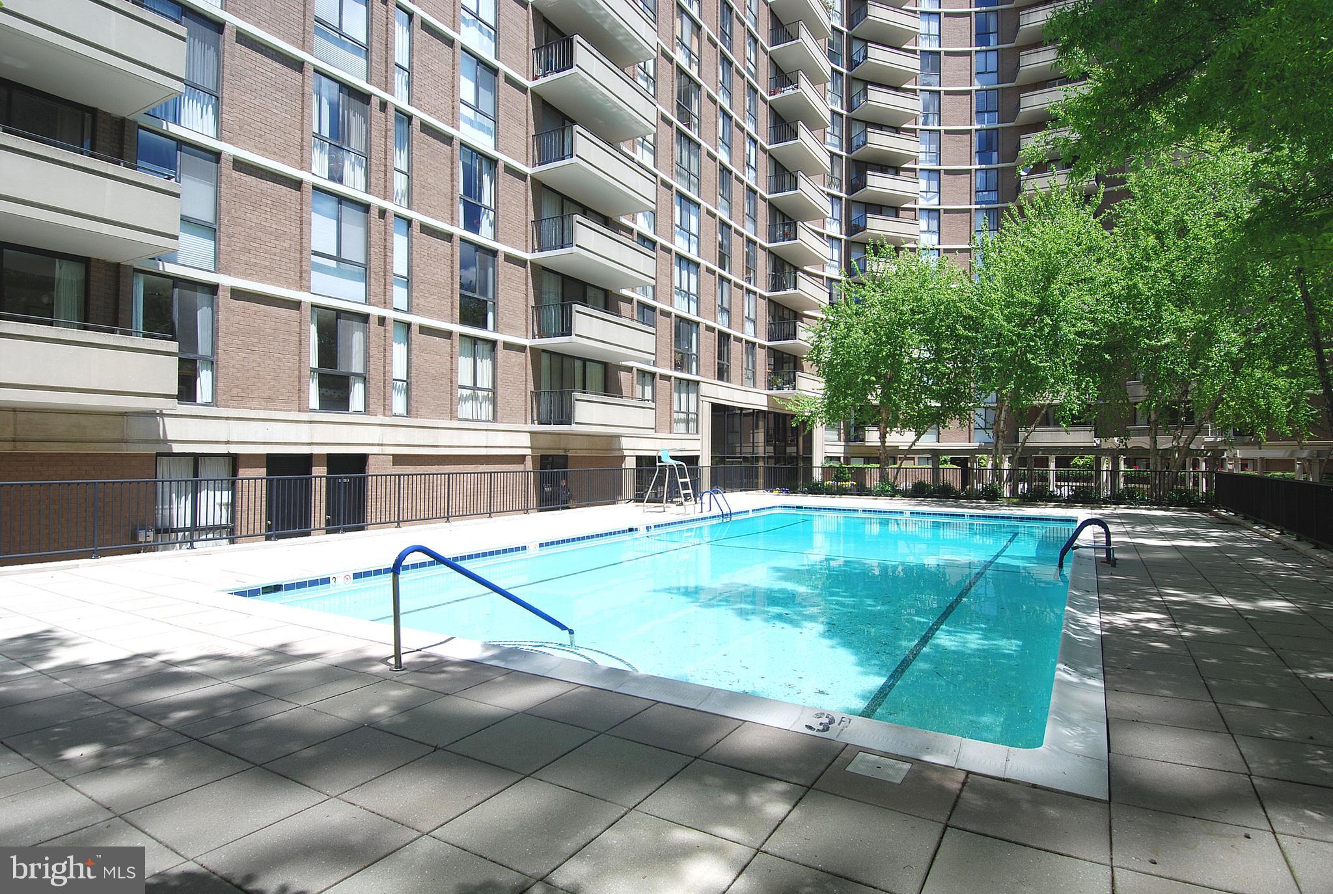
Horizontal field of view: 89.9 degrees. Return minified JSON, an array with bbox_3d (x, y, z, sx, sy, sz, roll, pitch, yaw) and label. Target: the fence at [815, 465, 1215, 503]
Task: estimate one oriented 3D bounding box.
[{"bbox_3d":[11.378,1.343,23.660,12.650,1.100,0.070,-1,-1,31],"label":"fence"}]

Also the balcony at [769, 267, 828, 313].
[{"bbox_3d":[7.444,-8.456,36.798,1.800,1.100,4.500,-1,-1,33],"label":"balcony"}]

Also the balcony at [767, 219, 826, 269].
[{"bbox_3d":[7.495,-11.302,37.406,1.779,1.050,4.400,-1,-1,33],"label":"balcony"}]

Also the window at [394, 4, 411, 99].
[{"bbox_3d":[-6.690,-9.782,16.879,0.150,2.230,0.550,-1,-1,32],"label":"window"}]

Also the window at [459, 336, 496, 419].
[{"bbox_3d":[-5.471,-1.925,19.210,0.150,2.380,1.348,0,-1,32],"label":"window"}]

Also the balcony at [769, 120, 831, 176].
[{"bbox_3d":[7.444,-16.364,36.956,1.800,1.100,4.500,-1,-1,33],"label":"balcony"}]

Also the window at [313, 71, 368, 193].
[{"bbox_3d":[-7.516,-7.252,15.456,0.120,2.360,1.360,-1,-1,33],"label":"window"}]

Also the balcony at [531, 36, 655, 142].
[{"bbox_3d":[-2.280,-11.553,22.023,1.779,1.050,4.399,-1,-1,32],"label":"balcony"}]

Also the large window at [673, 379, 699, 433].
[{"bbox_3d":[0.806,-1.771,29.186,0.150,2.394,2.327,0,-1,32],"label":"large window"}]

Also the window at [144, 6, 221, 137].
[{"bbox_3d":[-9.401,-7.386,12.977,0.150,2.421,1.305,0,-1,32],"label":"window"}]

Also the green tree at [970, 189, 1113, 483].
[{"bbox_3d":[14.131,-3.892,25.200,5.600,11.920,5.700,-1,-1,32],"label":"green tree"}]

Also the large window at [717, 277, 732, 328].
[{"bbox_3d":[2.704,-6.890,32.058,0.150,2.330,1.420,-1,-1,32],"label":"large window"}]

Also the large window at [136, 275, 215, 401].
[{"bbox_3d":[-9.258,-2.003,12.600,0.150,2.360,1.420,-1,-1,32],"label":"large window"}]

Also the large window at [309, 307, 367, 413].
[{"bbox_3d":[-7.573,-1.957,15.332,0.150,2.360,1.430,-1,-1,32],"label":"large window"}]

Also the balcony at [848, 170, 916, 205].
[{"bbox_3d":[14.250,-16.808,43.470,4.150,1.220,1.750,1,-1,-20],"label":"balcony"}]

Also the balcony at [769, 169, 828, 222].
[{"bbox_3d":[7.366,-13.725,36.992,1.900,1.120,4.550,-1,-1,32],"label":"balcony"}]

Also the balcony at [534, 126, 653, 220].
[{"bbox_3d":[-2.285,-9.115,22.443,1.750,1.220,4.450,0,-1,32],"label":"balcony"}]

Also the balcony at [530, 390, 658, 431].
[{"bbox_3d":[-2.337,-1.045,22.339,1.750,1.220,4.450,0,-1,32],"label":"balcony"}]

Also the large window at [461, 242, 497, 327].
[{"bbox_3d":[-5.320,-4.530,18.865,0.120,2.360,1.380,-1,-1,32],"label":"large window"}]

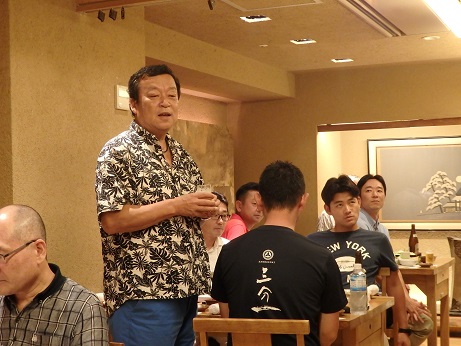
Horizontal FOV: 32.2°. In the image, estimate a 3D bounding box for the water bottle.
[{"bbox_3d":[0.537,0.487,3.350,0.068,0.208,0.068,-1,-1,0],"label":"water bottle"}]

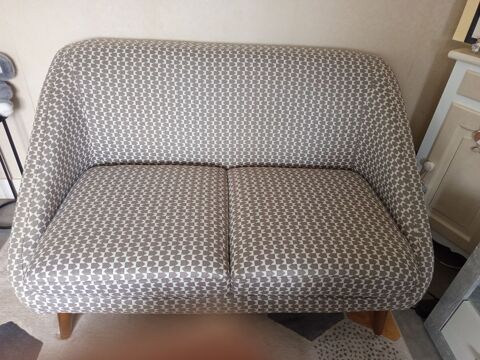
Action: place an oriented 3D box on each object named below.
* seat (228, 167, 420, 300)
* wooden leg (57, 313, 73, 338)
[{"bbox_3d":[0.260,0.177,1.319,0.609,0.138,0.602,0,38,-3],"label":"seat"},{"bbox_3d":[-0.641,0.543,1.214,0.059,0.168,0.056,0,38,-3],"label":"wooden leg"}]

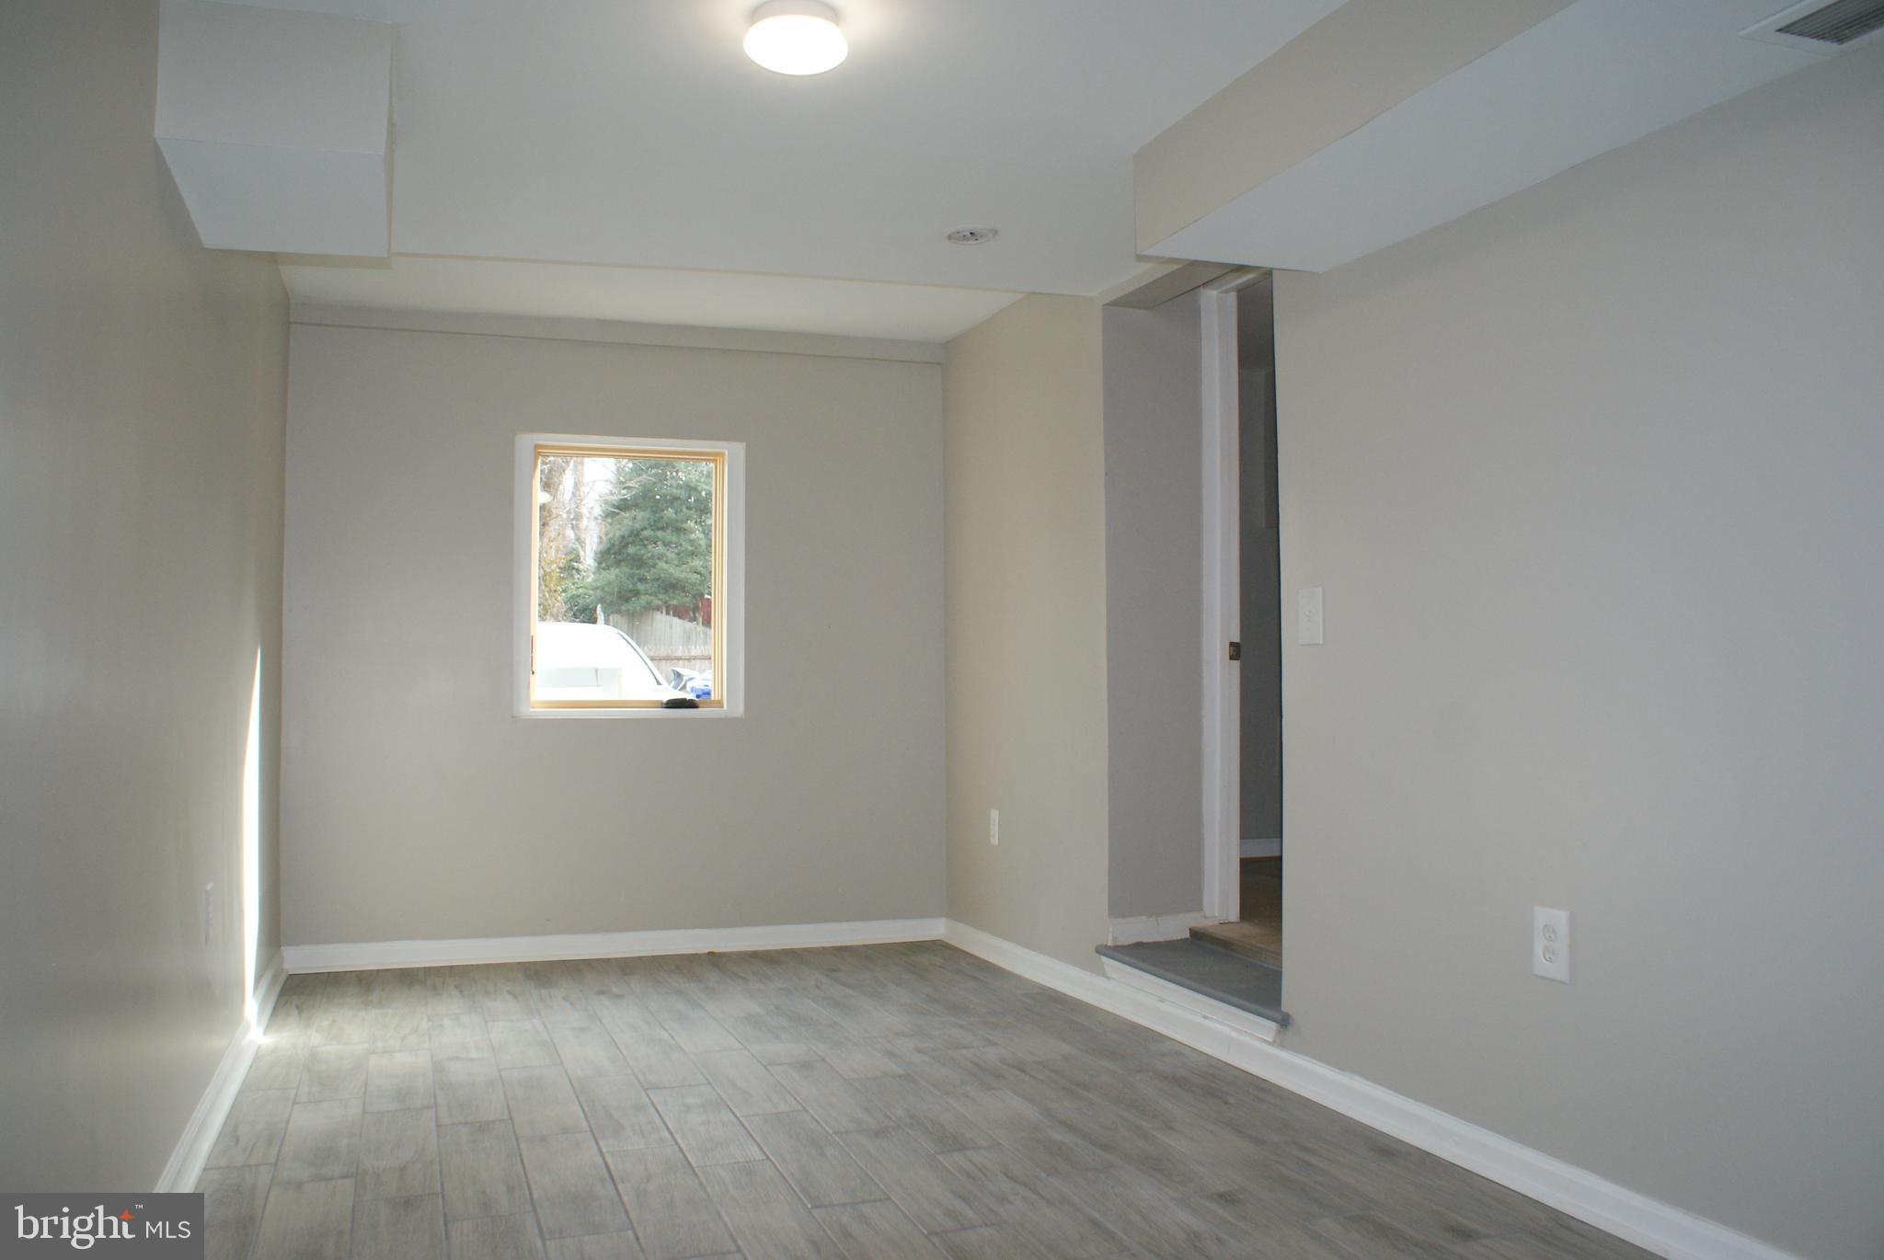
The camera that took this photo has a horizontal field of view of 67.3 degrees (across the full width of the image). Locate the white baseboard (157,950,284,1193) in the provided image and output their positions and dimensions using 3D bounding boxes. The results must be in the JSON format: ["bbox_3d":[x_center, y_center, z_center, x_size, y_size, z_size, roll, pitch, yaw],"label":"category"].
[{"bbox_3d":[-1.742,1.050,3.510,0.024,0.088,2.553,1,-3,-21],"label":"white baseboard"}]

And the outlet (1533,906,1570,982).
[{"bbox_3d":[1.112,0.576,2.585,0.010,0.125,0.082,1,-3,-21],"label":"outlet"}]

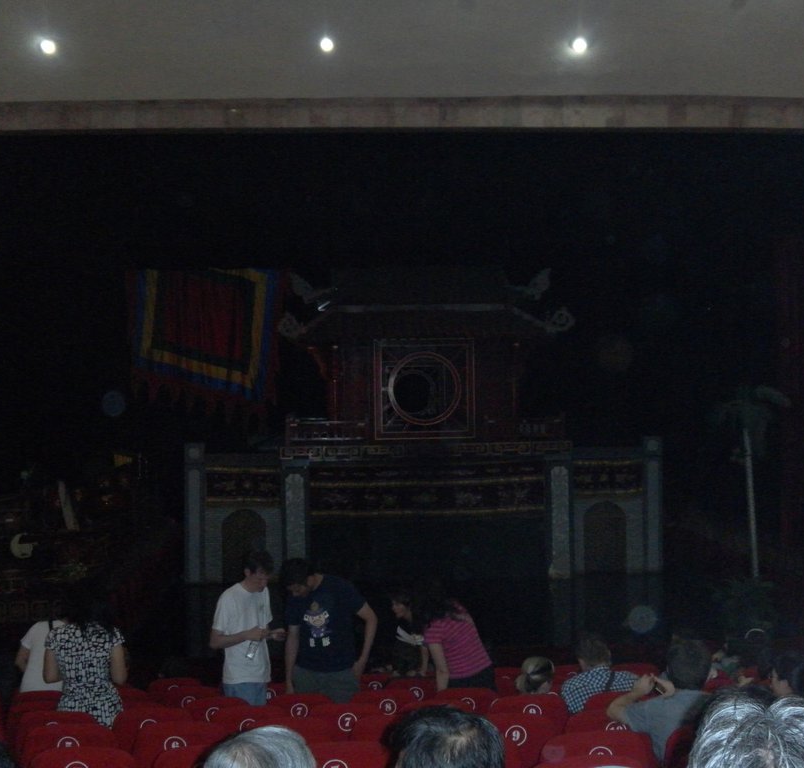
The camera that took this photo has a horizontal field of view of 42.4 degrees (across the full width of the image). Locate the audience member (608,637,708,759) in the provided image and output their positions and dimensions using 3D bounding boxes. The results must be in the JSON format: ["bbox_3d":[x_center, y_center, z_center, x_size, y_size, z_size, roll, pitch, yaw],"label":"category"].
[{"bbox_3d":[1.192,1.737,4.689,0.580,1.200,0.720,-1,-1,-12],"label":"audience member"}]

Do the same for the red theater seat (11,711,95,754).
[{"bbox_3d":[-2.003,2.350,6.240,0.510,0.920,0.580,-1,-1,1],"label":"red theater seat"}]

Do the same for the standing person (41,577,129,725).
[{"bbox_3d":[-1.959,2.011,6.448,0.520,1.568,0.380,-1,-1,0],"label":"standing person"}]

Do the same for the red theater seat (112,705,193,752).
[{"bbox_3d":[-1.398,2.242,5.988,0.530,0.880,0.580,-1,-1,-3],"label":"red theater seat"}]

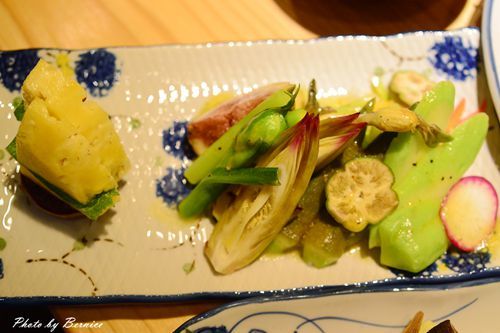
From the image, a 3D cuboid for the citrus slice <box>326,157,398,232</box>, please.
[{"bbox_3d":[0.060,0.015,0.363,0.038,0.007,0.040,0,76,3],"label":"citrus slice"}]

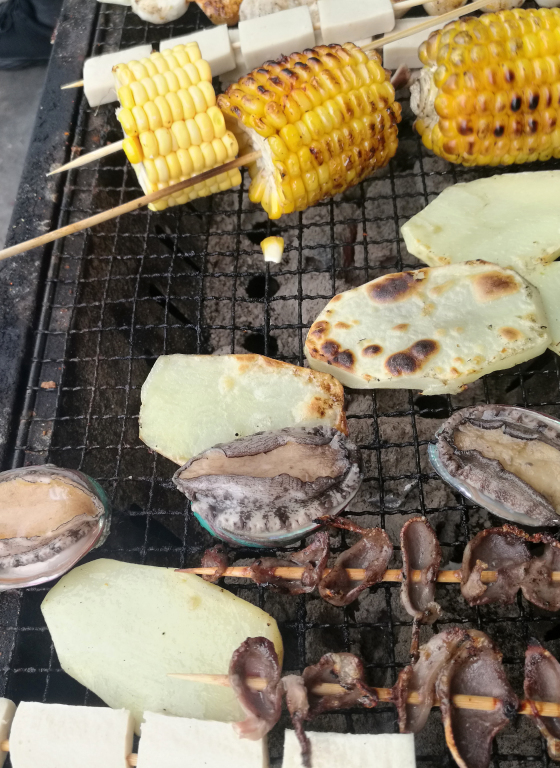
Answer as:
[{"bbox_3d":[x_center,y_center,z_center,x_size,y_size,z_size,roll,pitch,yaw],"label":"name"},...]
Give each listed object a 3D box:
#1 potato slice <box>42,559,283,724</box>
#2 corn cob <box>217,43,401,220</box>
[{"bbox_3d":[-0.034,0.072,0.218,0.071,0.006,0.044,15,59,15],"label":"potato slice"},{"bbox_3d":[0.011,-0.095,0.296,0.049,0.052,0.052,-27,58,-12],"label":"corn cob"}]

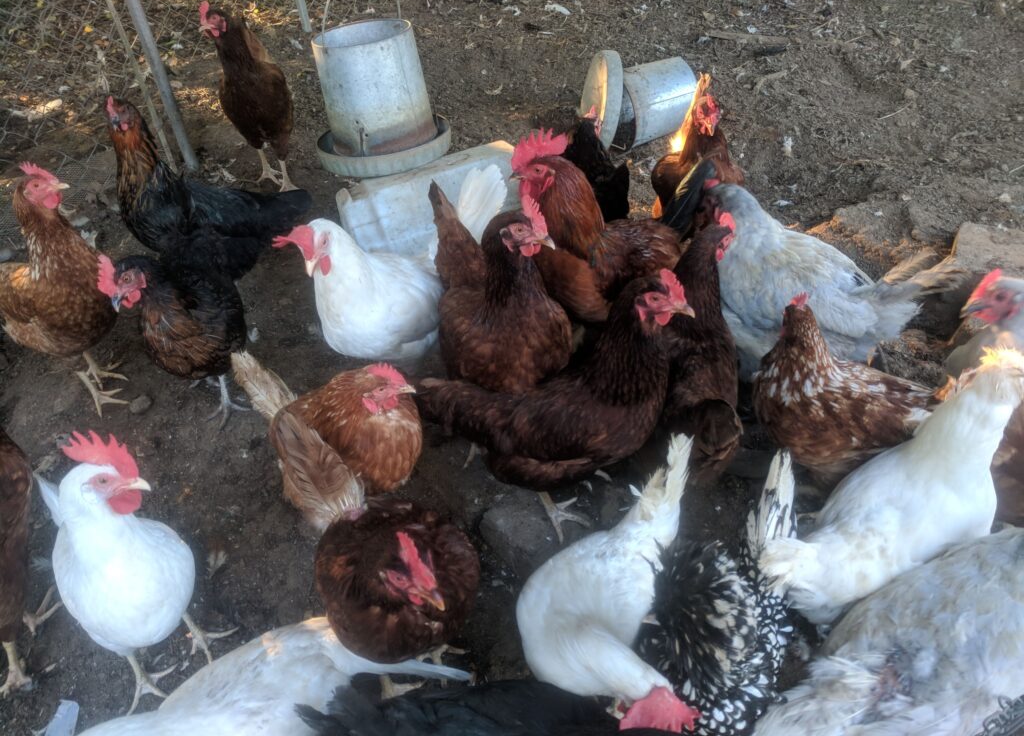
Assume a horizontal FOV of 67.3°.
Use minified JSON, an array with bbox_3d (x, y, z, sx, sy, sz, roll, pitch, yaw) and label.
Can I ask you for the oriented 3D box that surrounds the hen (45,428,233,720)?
[{"bbox_3d":[-0.534,0.268,1.033,0.312,0.421,0.198,22,46,33],"label":"hen"}]

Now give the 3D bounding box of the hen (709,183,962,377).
[{"bbox_3d":[0.555,-0.115,1.354,0.426,0.380,0.208,7,40,18],"label":"hen"}]

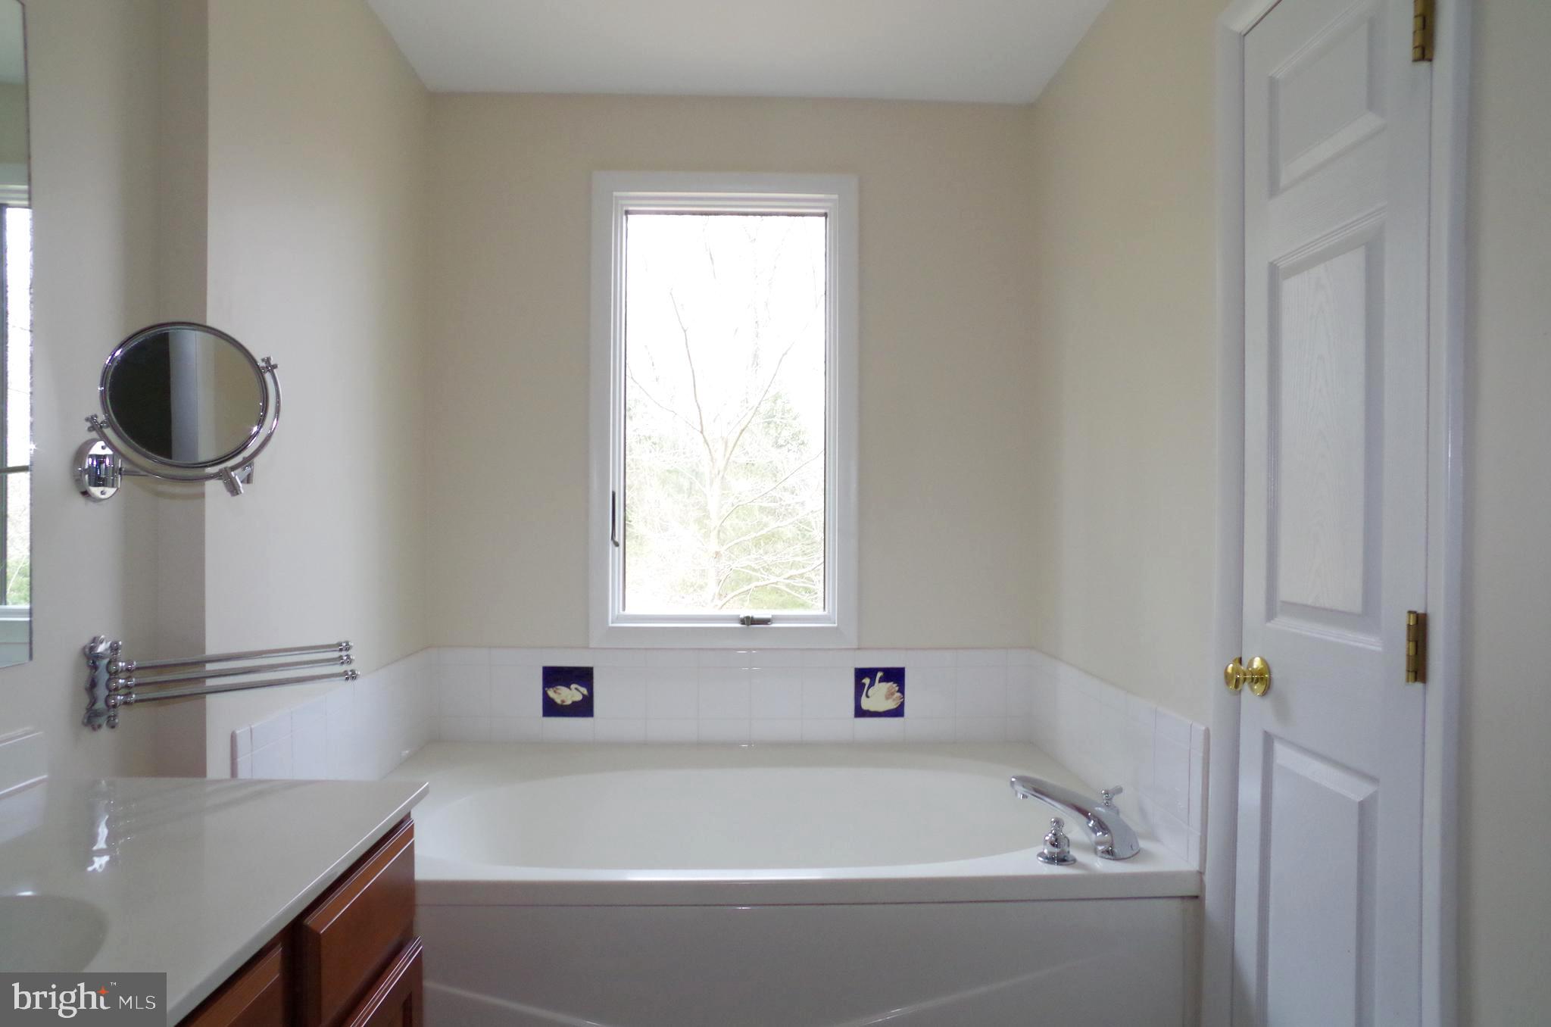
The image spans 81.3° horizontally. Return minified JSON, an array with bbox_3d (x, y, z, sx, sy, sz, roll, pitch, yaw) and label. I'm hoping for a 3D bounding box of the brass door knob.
[{"bbox_3d":[0.799,0.280,1.545,0.060,0.065,0.065,0,0,-2],"label":"brass door knob"}]

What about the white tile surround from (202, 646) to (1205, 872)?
[{"bbox_3d":[-0.104,0.541,2.182,1.810,0.275,1.010,0,0,-2],"label":"white tile surround"}]

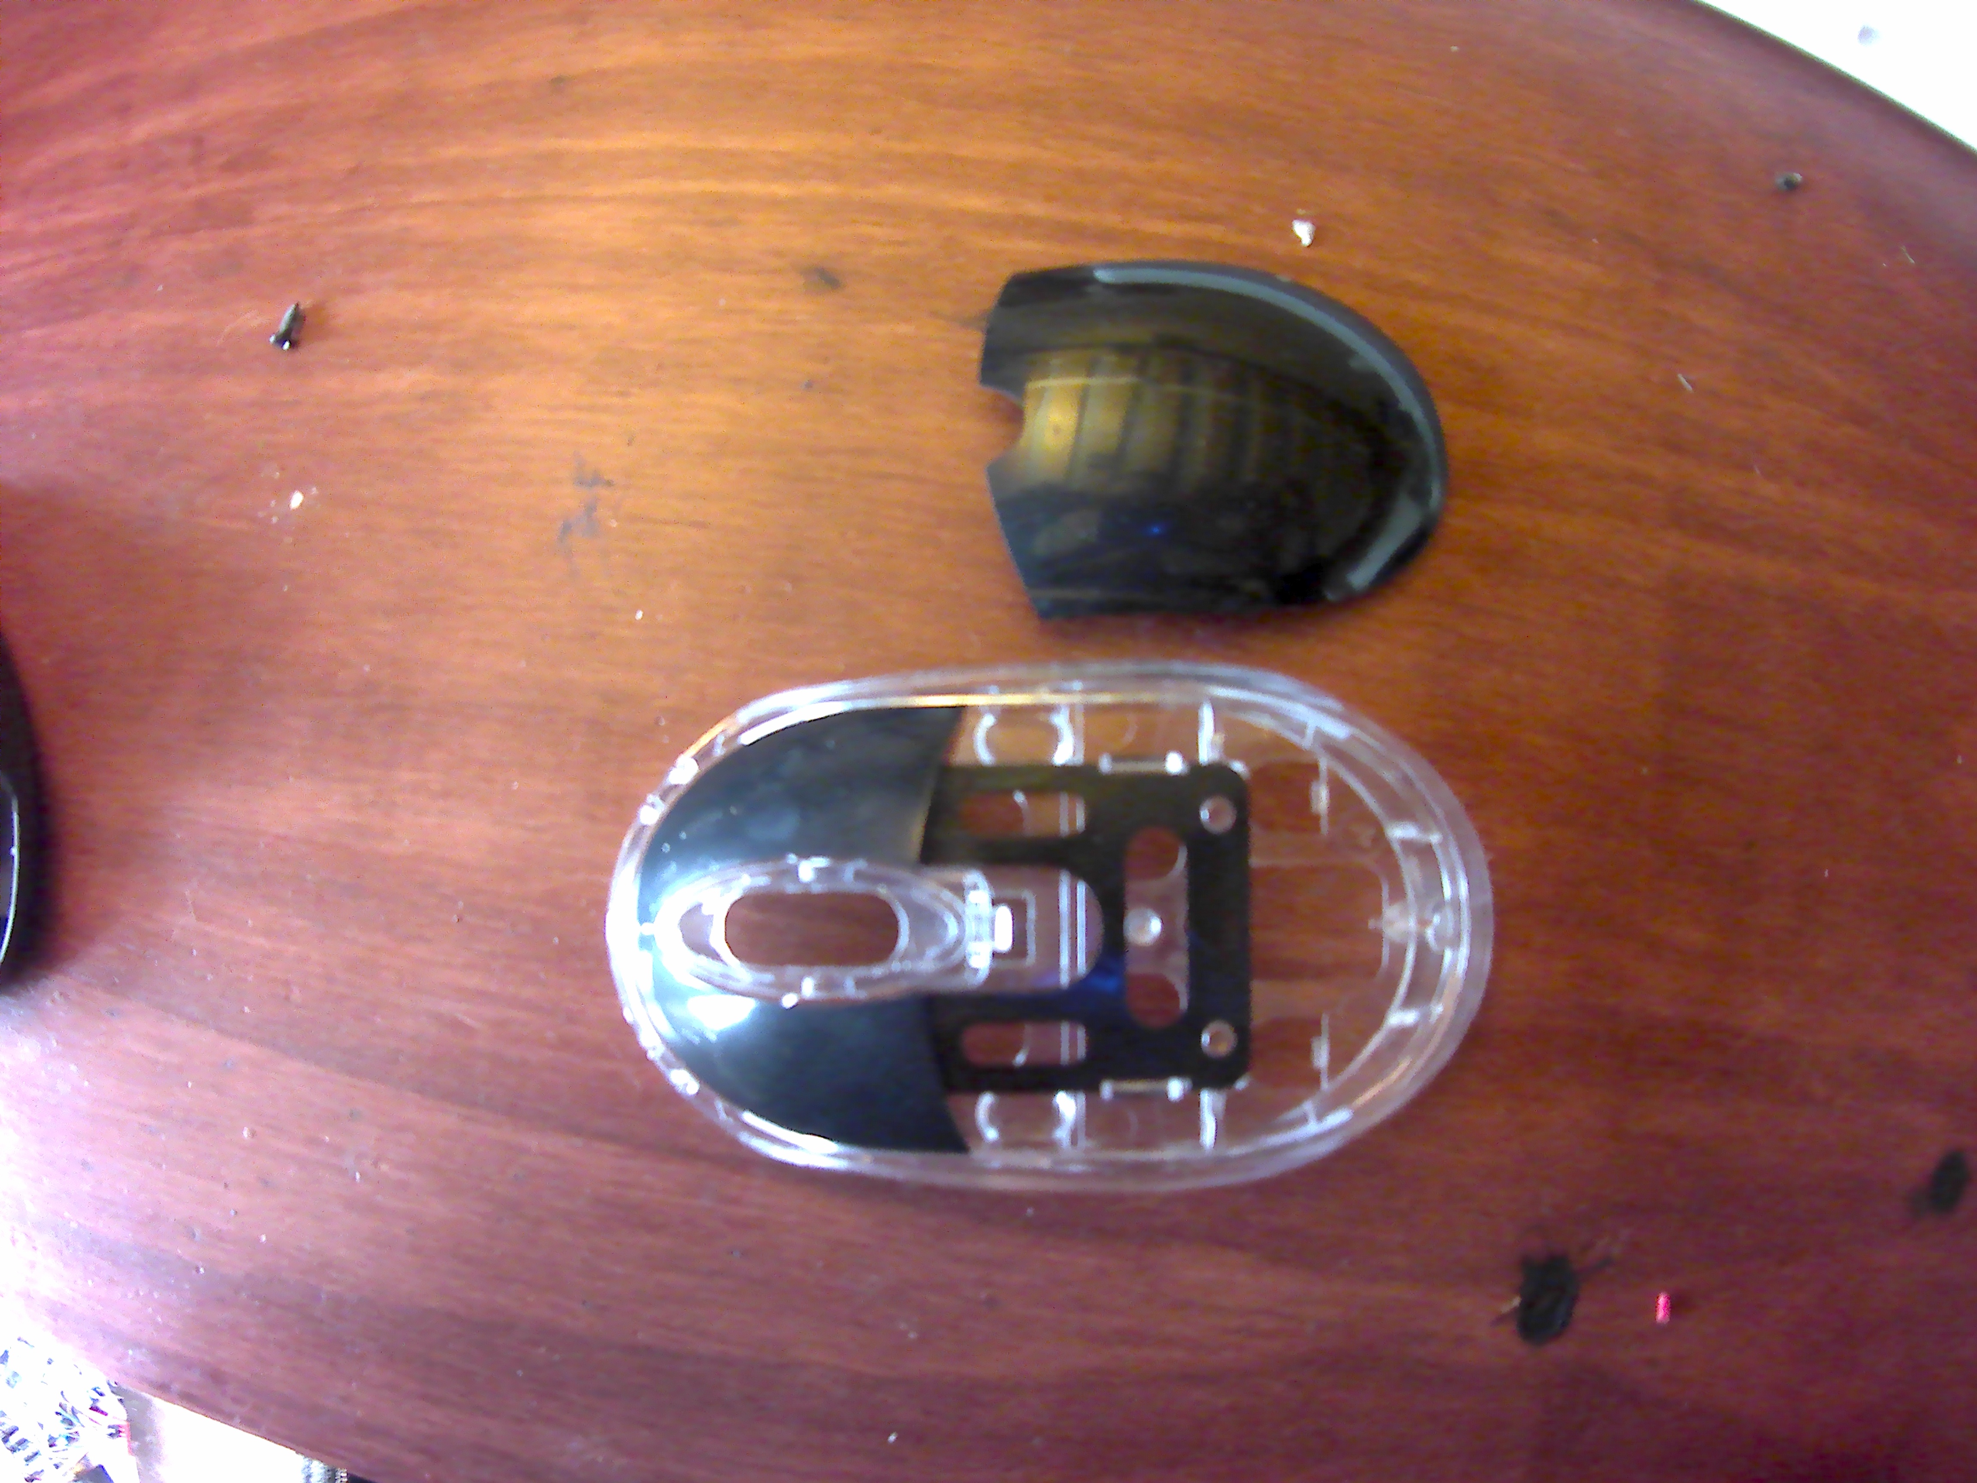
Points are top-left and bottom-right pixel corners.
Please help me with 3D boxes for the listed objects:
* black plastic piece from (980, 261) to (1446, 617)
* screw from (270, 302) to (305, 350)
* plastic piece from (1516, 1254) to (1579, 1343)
[{"bbox_3d":[0.033,-0.045,0.144,0.068,0.015,0.053,-2,82,0],"label":"black plastic piece"},{"bbox_3d":[-0.103,-0.061,0.150,0.003,0.003,0.007,25,80,0],"label":"screw"},{"bbox_3d":[0.082,0.082,0.150,0.009,0.003,0.013,4,90,0],"label":"plastic piece"}]

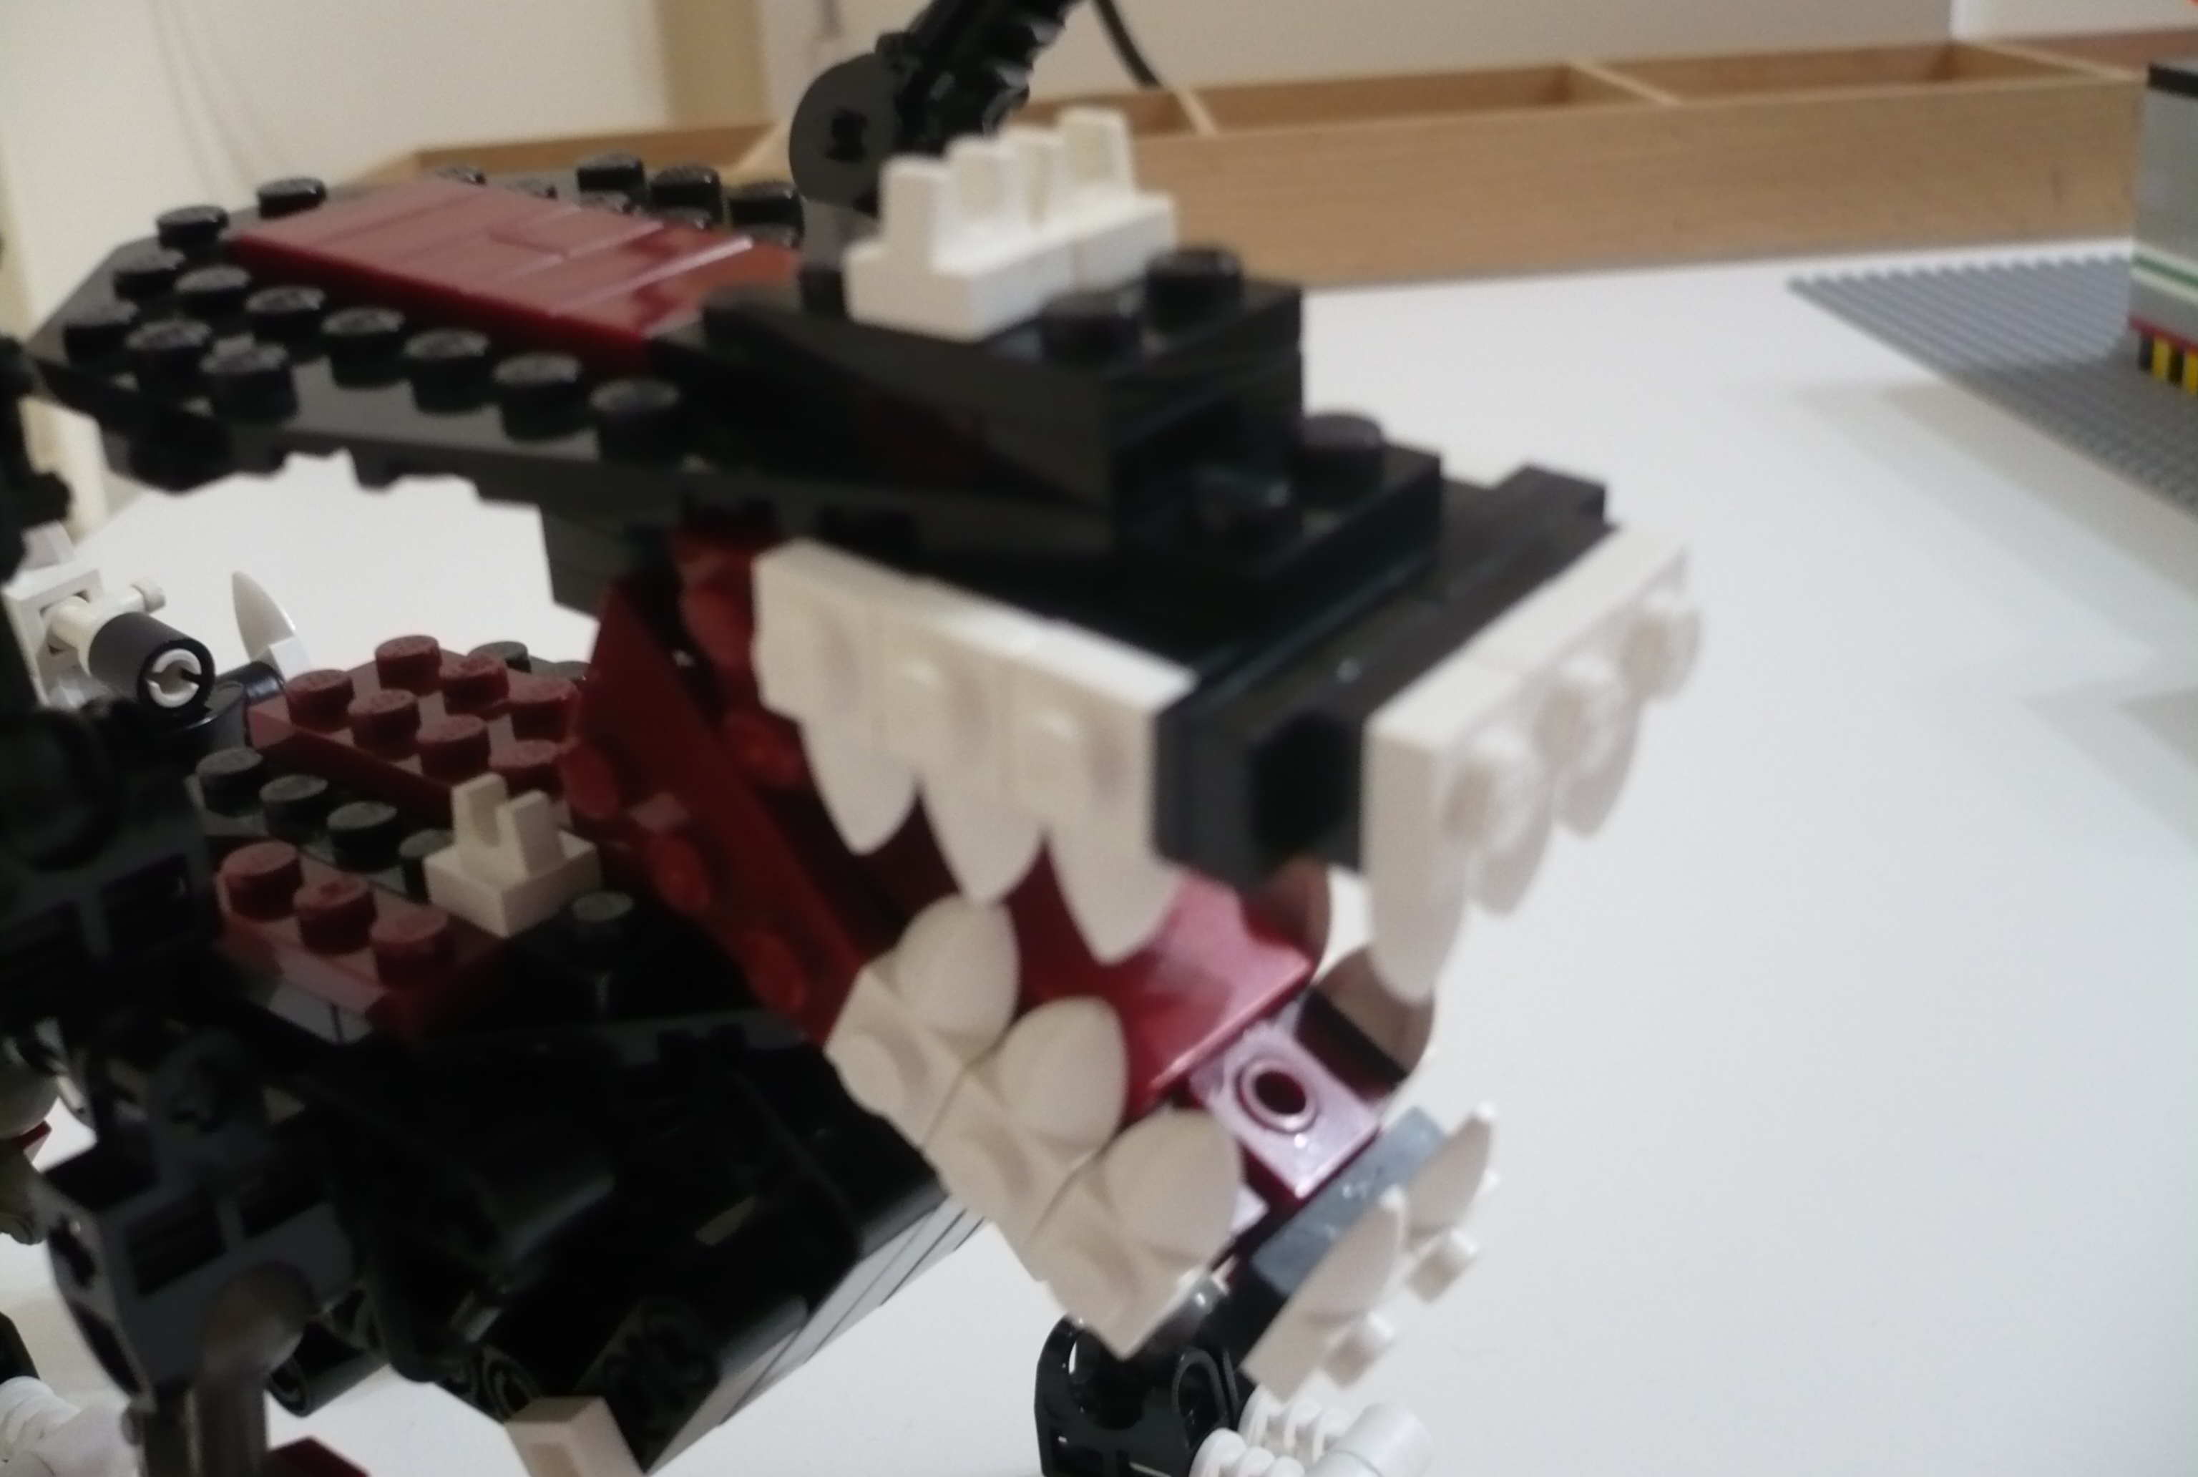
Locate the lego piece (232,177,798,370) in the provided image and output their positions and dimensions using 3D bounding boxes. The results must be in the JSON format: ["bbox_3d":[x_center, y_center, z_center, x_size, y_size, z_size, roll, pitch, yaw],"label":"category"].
[{"bbox_3d":[-0.035,-0.029,0.138,0.040,0.003,0.016,18,34,35],"label":"lego piece"}]

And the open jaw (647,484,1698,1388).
[{"bbox_3d":[0.006,0.008,0.120,0.046,0.049,0.037,18,34,35],"label":"open jaw"}]

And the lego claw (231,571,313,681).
[{"bbox_3d":[-0.068,-0.008,0.186,0.005,0.015,0.008,-30,-4,-45],"label":"lego claw"}]

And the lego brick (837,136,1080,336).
[{"bbox_3d":[-0.007,-0.024,0.109,0.008,0.007,0.008,18,34,35],"label":"lego brick"}]

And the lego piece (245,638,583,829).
[{"bbox_3d":[-0.046,-0.001,0.163,0.032,0.005,0.016,16,31,35],"label":"lego piece"}]

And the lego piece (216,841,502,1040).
[{"bbox_3d":[-0.049,0.012,0.143,0.024,0.005,0.008,16,31,35],"label":"lego piece"}]

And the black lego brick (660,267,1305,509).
[{"bbox_3d":[-0.007,-0.021,0.116,0.031,0.008,0.016,18,34,35],"label":"black lego brick"}]

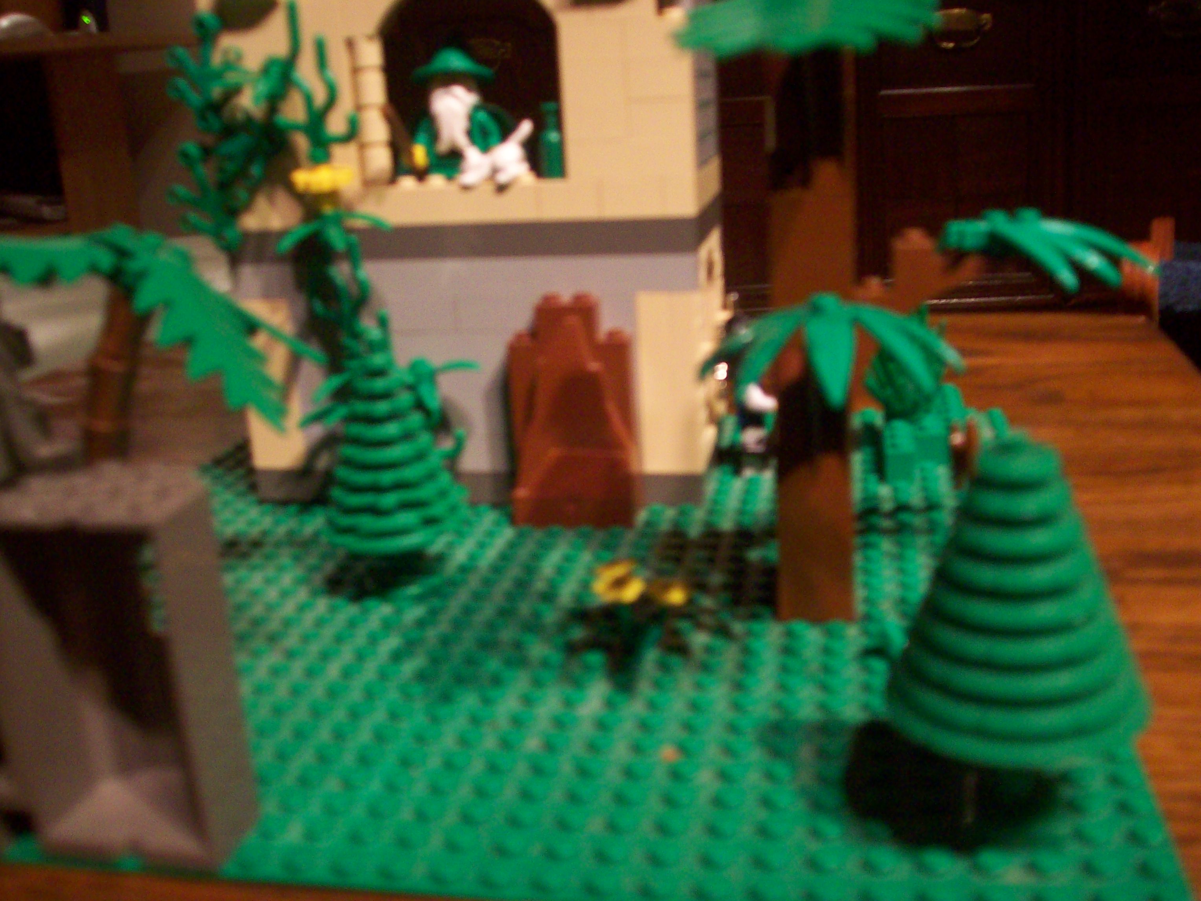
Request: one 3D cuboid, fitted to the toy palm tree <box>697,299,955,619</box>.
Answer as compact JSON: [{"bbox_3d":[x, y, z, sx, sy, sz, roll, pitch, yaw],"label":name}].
[{"bbox_3d":[0.046,0.004,0.248,0.049,0.071,0.044,0,17,12],"label":"toy palm tree"}]

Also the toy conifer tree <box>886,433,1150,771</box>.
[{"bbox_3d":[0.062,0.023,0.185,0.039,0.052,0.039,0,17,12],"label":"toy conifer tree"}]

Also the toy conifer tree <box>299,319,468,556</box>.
[{"bbox_3d":[-0.051,-0.002,0.291,0.033,0.056,0.033,0,17,12],"label":"toy conifer tree"}]

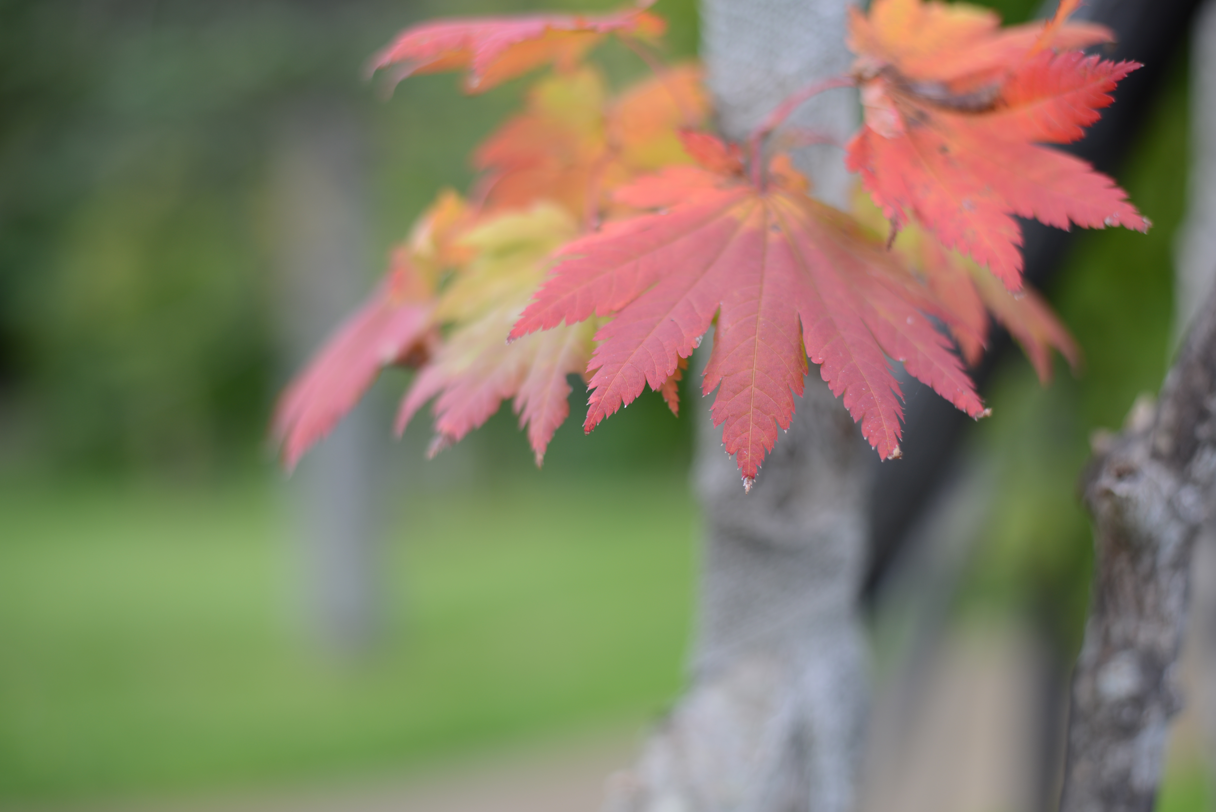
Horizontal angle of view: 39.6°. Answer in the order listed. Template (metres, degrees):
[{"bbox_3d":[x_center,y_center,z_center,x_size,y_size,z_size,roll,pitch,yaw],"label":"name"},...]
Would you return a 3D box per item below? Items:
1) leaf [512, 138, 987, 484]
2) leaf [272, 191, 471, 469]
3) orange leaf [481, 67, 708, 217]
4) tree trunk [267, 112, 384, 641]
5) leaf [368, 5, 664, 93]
[{"bbox_3d":[0.041,-0.028,0.485,0.135,0.112,0.038,0,-33,0],"label":"leaf"},{"bbox_3d":[-0.083,-0.026,0.590,0.070,0.095,0.040,24,-10,45],"label":"leaf"},{"bbox_3d":[-0.006,-0.096,0.620,0.088,0.062,0.050,0,-21,0],"label":"orange leaf"},{"bbox_3d":[-1.573,-0.163,9.500,0.480,3.150,0.480,-3,0,0],"label":"tree trunk"},{"bbox_3d":[-0.029,-0.114,0.540,0.085,0.030,0.080,1,3,27],"label":"leaf"}]

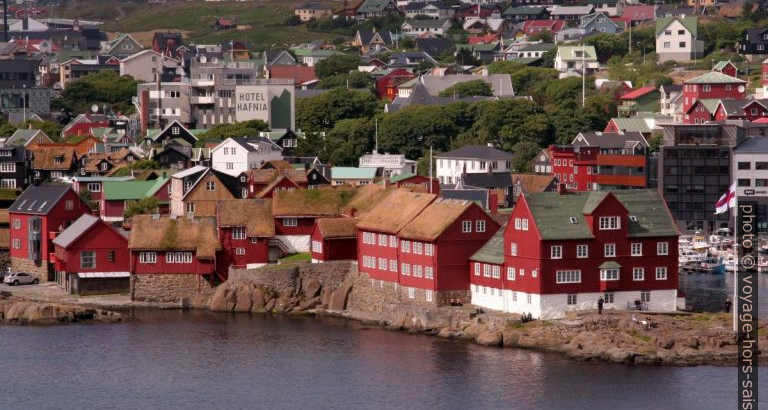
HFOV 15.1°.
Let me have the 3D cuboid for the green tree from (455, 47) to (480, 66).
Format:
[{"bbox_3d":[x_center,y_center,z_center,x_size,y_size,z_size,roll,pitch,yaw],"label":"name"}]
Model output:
[{"bbox_3d":[20.148,-35.711,700.000,6.200,4.700,5.500,0,3,0],"label":"green tree"}]

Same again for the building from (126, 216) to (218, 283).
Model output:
[{"bbox_3d":[-25.686,5.979,354.000,10.400,9.000,8.200,0,3,-4],"label":"building"}]

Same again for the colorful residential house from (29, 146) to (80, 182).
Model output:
[{"bbox_3d":[-52.905,-6.353,465.373,6.700,6.500,6.500,0,3,5],"label":"colorful residential house"}]

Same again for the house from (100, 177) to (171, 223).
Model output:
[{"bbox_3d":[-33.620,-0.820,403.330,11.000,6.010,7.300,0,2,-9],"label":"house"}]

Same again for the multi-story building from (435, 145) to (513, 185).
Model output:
[{"bbox_3d":[15.260,-6.560,492.170,7.300,7.050,13.300,-2,3,-33],"label":"multi-story building"}]

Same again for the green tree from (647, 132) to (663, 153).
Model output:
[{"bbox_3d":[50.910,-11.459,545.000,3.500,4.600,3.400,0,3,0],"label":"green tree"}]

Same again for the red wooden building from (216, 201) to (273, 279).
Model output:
[{"bbox_3d":[-16.930,3.800,356.480,6.700,8.960,7.200,0,2,-4],"label":"red wooden building"}]

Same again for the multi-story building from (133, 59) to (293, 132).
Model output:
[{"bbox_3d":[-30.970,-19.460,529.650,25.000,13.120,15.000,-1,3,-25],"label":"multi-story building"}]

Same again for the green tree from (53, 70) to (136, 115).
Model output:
[{"bbox_3d":[-55.192,-21.522,555.000,16.000,8.700,12.000,0,3,0],"label":"green tree"}]

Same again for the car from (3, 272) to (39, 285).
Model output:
[{"bbox_3d":[-45.969,9.443,368.200,4.450,1.680,1.820,-2,3,-29],"label":"car"}]

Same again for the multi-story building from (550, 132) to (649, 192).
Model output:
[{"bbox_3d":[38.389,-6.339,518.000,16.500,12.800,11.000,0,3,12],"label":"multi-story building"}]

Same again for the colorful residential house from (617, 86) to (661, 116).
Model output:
[{"bbox_3d":[58.067,-22.862,645.554,9.500,6.800,8.500,-1,3,-22],"label":"colorful residential house"}]

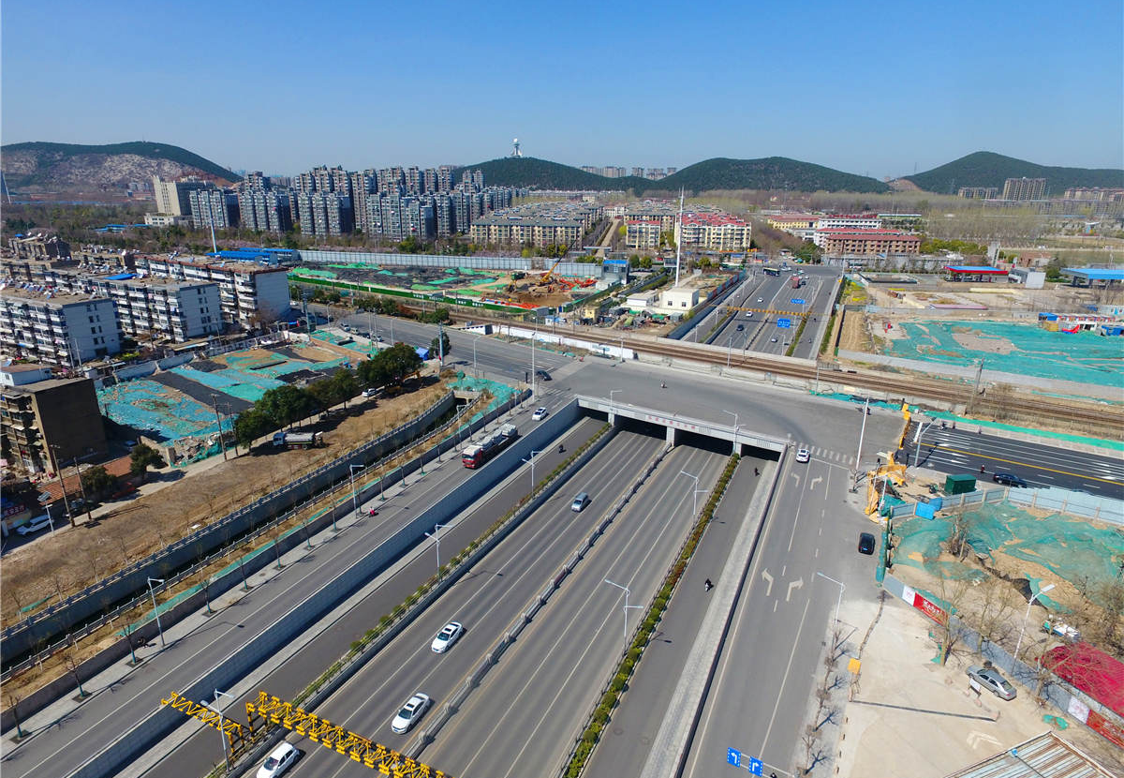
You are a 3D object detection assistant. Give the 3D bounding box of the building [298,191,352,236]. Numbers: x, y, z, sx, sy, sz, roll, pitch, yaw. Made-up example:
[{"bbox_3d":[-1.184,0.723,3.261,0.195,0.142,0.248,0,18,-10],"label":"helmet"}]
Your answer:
[{"bbox_3d":[-189.503,-138.762,519.405,37.500,35.563,16.000,7,19,19],"label":"building"}]

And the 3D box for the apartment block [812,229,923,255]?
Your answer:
[{"bbox_3d":[205.187,-95.718,432.548,58.537,12.958,16.000,1,18,2],"label":"apartment block"}]

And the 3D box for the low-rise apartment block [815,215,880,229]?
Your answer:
[{"bbox_3d":[236.910,-131.150,540.210,47.000,16.500,13.000,3,18,8],"label":"low-rise apartment block"}]

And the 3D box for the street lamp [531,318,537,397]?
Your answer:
[{"bbox_3d":[-6.360,-5.670,144.790,1.000,17.500,0.600,12,21,32],"label":"street lamp"}]

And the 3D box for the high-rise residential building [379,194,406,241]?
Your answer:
[{"bbox_3d":[-123.420,-127.940,486.550,16.760,35.000,13.000,9,20,25],"label":"high-rise residential building"}]

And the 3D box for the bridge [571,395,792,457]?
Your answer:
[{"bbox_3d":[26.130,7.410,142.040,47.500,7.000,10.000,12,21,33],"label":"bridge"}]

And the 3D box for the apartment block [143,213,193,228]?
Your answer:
[{"bbox_3d":[-376.530,-164.120,628.880,42.860,12.500,28.000,9,20,25],"label":"apartment block"}]

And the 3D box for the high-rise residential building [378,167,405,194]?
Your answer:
[{"bbox_3d":[-163.390,-182.410,626.040,25.000,60.000,11.500,6,19,19],"label":"high-rise residential building"}]

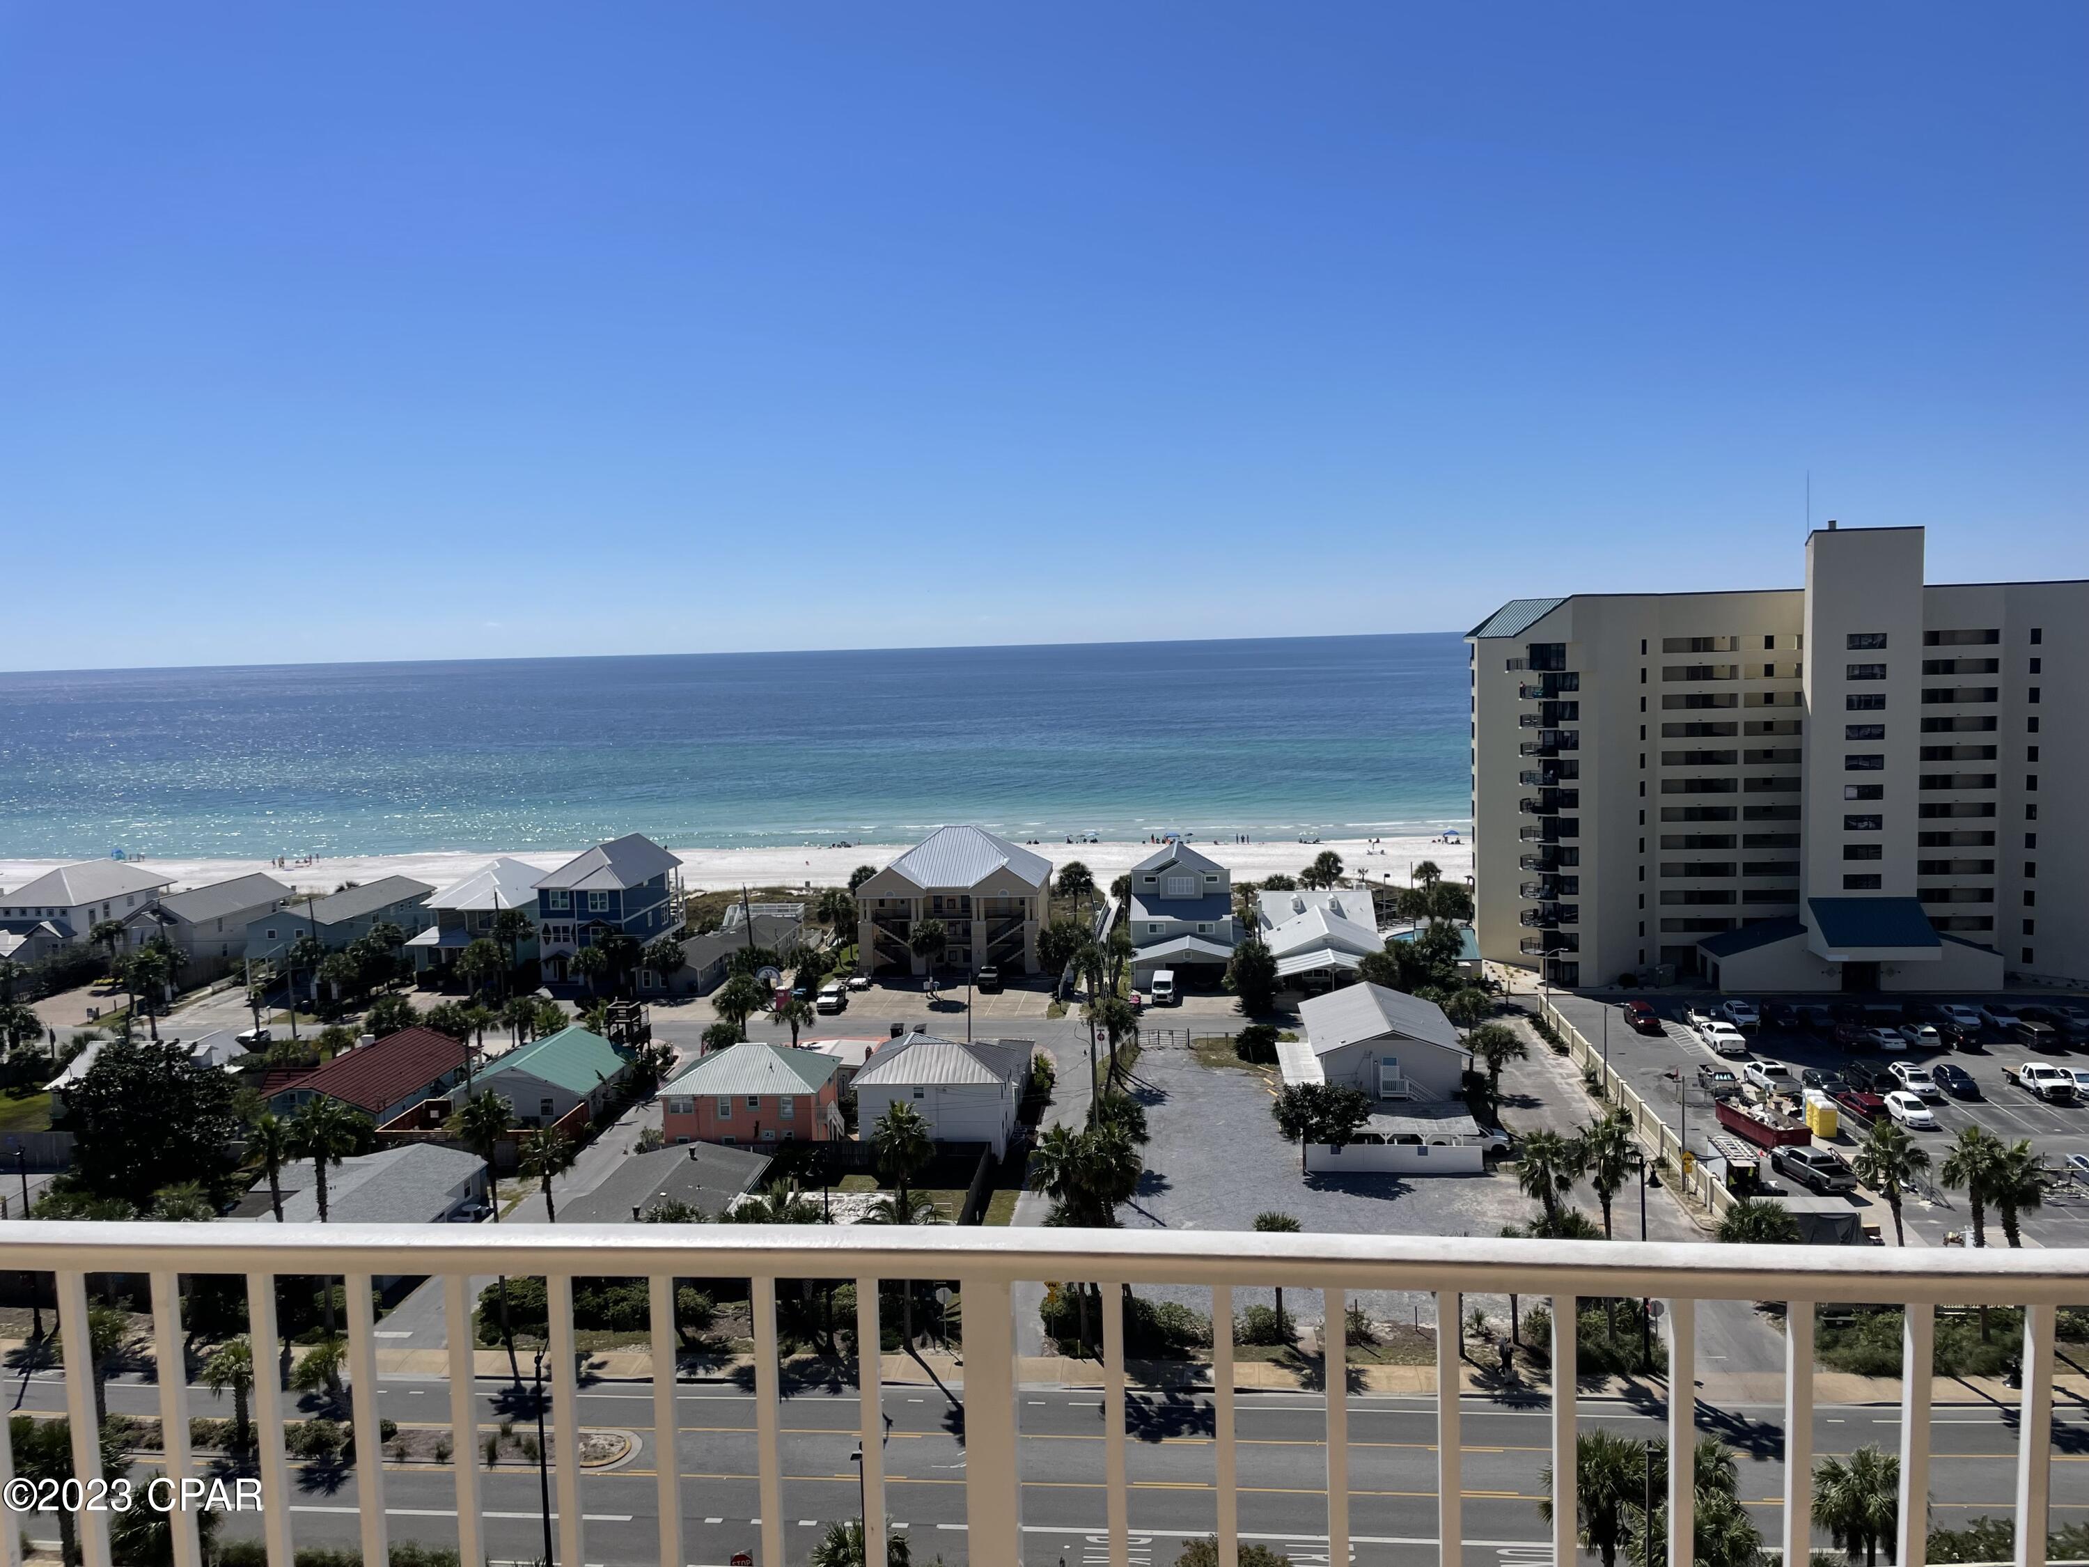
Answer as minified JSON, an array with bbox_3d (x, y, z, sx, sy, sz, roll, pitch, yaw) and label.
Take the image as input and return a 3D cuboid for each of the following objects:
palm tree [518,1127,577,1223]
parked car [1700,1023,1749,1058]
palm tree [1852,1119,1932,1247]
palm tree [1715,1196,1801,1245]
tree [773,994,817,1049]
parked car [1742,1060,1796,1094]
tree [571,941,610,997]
[{"bbox_3d":[-25.754,23.358,82.416,3.200,10.800,3.200,-1,5,6],"label":"palm tree"},{"bbox_3d":[56.733,21.092,131.516,2.050,1.950,5.800,-1,5,9],"label":"parked car"},{"bbox_3d":[39.252,20.923,72.532,3.680,11.050,3.680,-1,5,6],"label":"palm tree"},{"bbox_3d":[36.650,23.495,80.644,4.440,4.590,4.440,-1,5,6],"label":"palm tree"},{"bbox_3d":[-21.949,20.934,138.338,3.700,5.200,3.700,-1,5,6],"label":"tree"},{"bbox_3d":[53.051,21.379,113.921,2.000,1.870,5.650,-1,5,6],"label":"parked car"},{"bbox_3d":[-44.397,18.518,153.761,3.800,5.442,3.800,-1,5,0],"label":"tree"}]

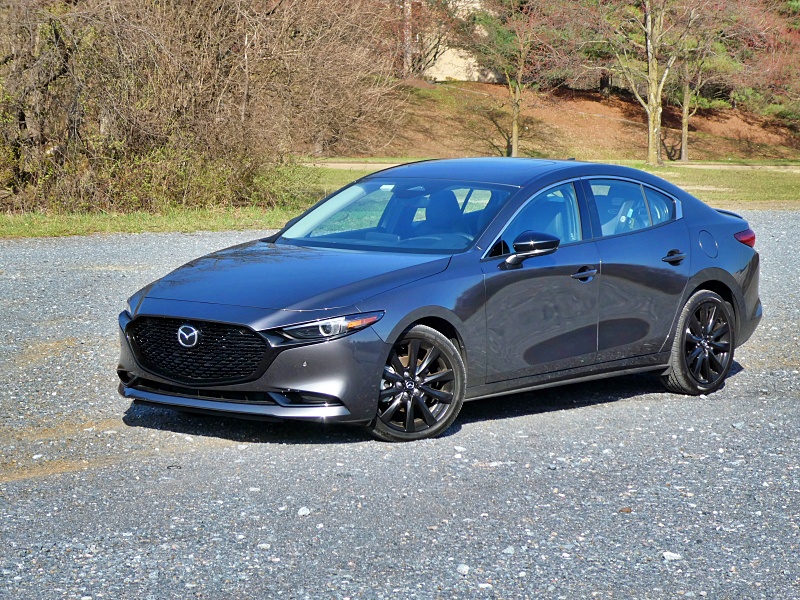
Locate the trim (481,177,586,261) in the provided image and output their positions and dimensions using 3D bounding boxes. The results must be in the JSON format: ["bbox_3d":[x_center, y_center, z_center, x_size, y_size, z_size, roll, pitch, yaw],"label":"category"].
[{"bbox_3d":[0.758,-0.475,13.003,0.144,0.447,1.150,-8,-2,42],"label":"trim"}]

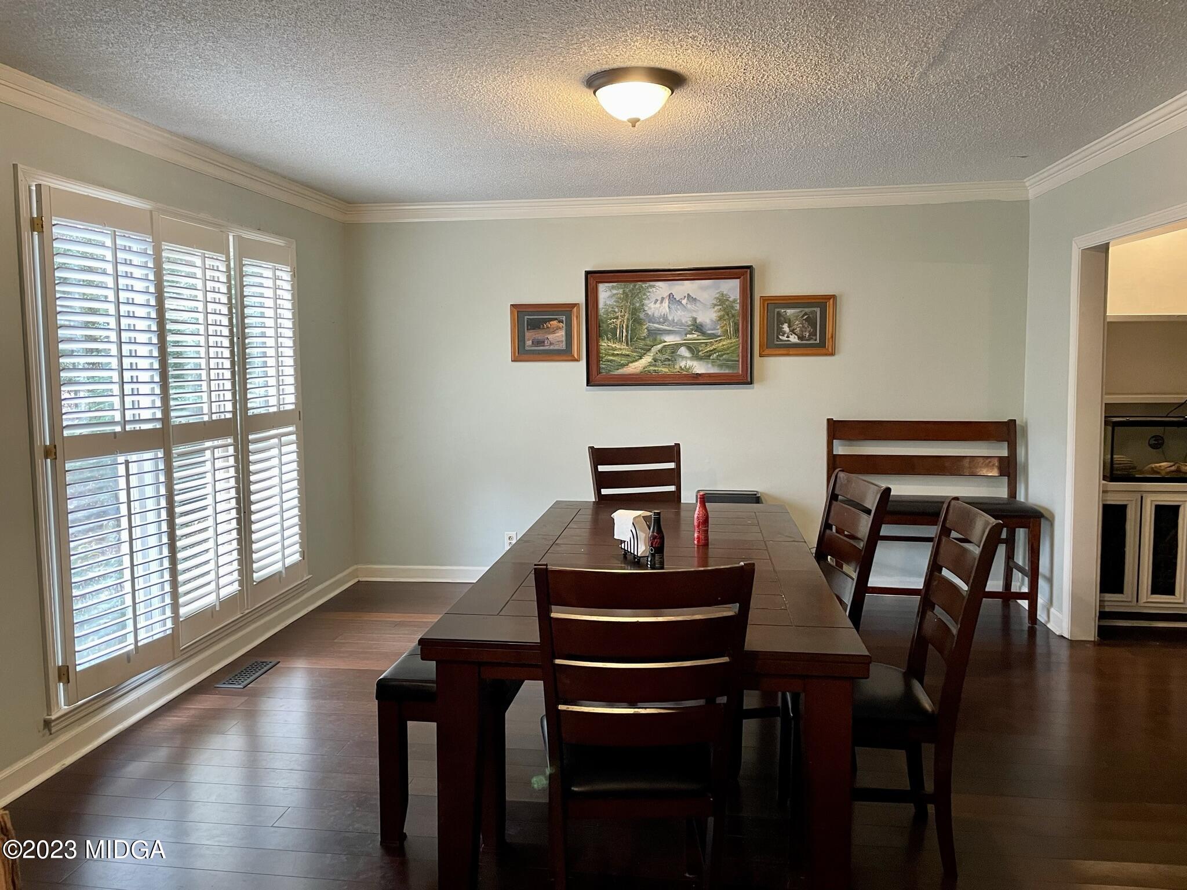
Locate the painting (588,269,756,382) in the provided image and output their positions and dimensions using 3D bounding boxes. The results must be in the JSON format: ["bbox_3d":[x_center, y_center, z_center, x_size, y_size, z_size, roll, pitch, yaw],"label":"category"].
[{"bbox_3d":[0.463,-0.721,5.467,1.009,0.711,0.040,0,6,7],"label":"painting"}]

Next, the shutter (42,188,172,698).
[{"bbox_3d":[-1.846,0.003,3.455,0.050,1.864,0.570,1,6,14],"label":"shutter"}]

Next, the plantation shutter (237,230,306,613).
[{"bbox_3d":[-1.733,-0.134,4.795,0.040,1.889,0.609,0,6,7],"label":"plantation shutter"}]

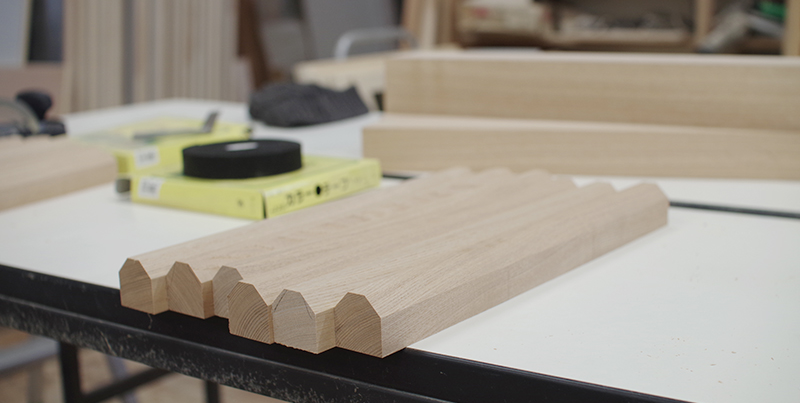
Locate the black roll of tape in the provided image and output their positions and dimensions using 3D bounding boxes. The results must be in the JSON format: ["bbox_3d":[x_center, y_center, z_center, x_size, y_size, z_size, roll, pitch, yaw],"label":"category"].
[{"bbox_3d":[-0.167,-0.046,1.065,0.123,0.022,0.123,-4,12,-9],"label":"black roll of tape"}]

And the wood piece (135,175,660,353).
[{"bbox_3d":[0.020,0.029,0.781,0.216,0.036,0.413,8,16,38],"label":"wood piece"}]

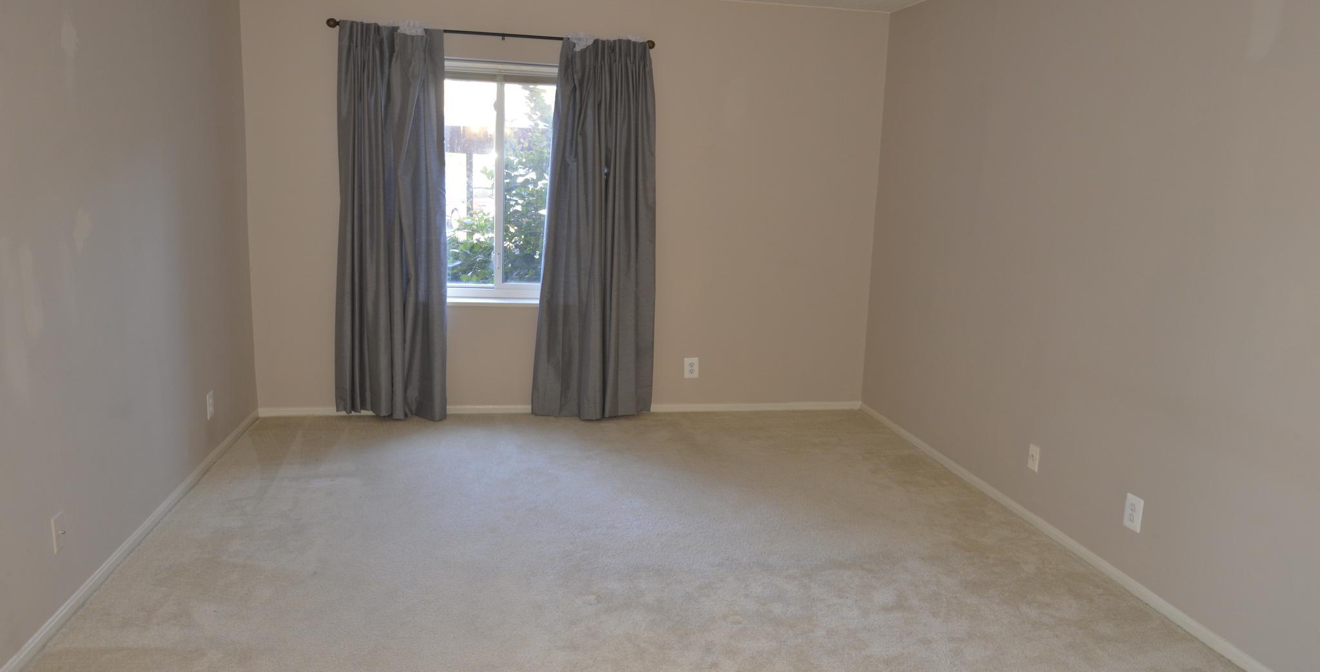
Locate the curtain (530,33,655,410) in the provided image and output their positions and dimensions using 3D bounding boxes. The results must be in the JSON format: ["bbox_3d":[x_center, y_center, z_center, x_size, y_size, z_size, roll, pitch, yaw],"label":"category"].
[{"bbox_3d":[-0.385,-0.577,5.055,0.673,2.130,0.165,0,11,-11],"label":"curtain"}]

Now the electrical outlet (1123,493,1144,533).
[{"bbox_3d":[1.740,0.653,3.239,0.010,0.125,0.082,0,11,-11],"label":"electrical outlet"}]

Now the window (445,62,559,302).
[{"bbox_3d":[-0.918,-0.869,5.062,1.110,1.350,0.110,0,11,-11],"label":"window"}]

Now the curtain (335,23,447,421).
[{"bbox_3d":[-1.473,-0.592,4.855,0.575,2.140,0.155,0,11,-11],"label":"curtain"}]

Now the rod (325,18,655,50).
[{"bbox_3d":[-0.887,-1.633,4.777,1.760,0.055,0.060,0,11,-11],"label":"rod"}]

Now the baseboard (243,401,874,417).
[{"bbox_3d":[-0.497,0.443,5.343,3.635,0.052,0.016,0,11,-11],"label":"baseboard"}]

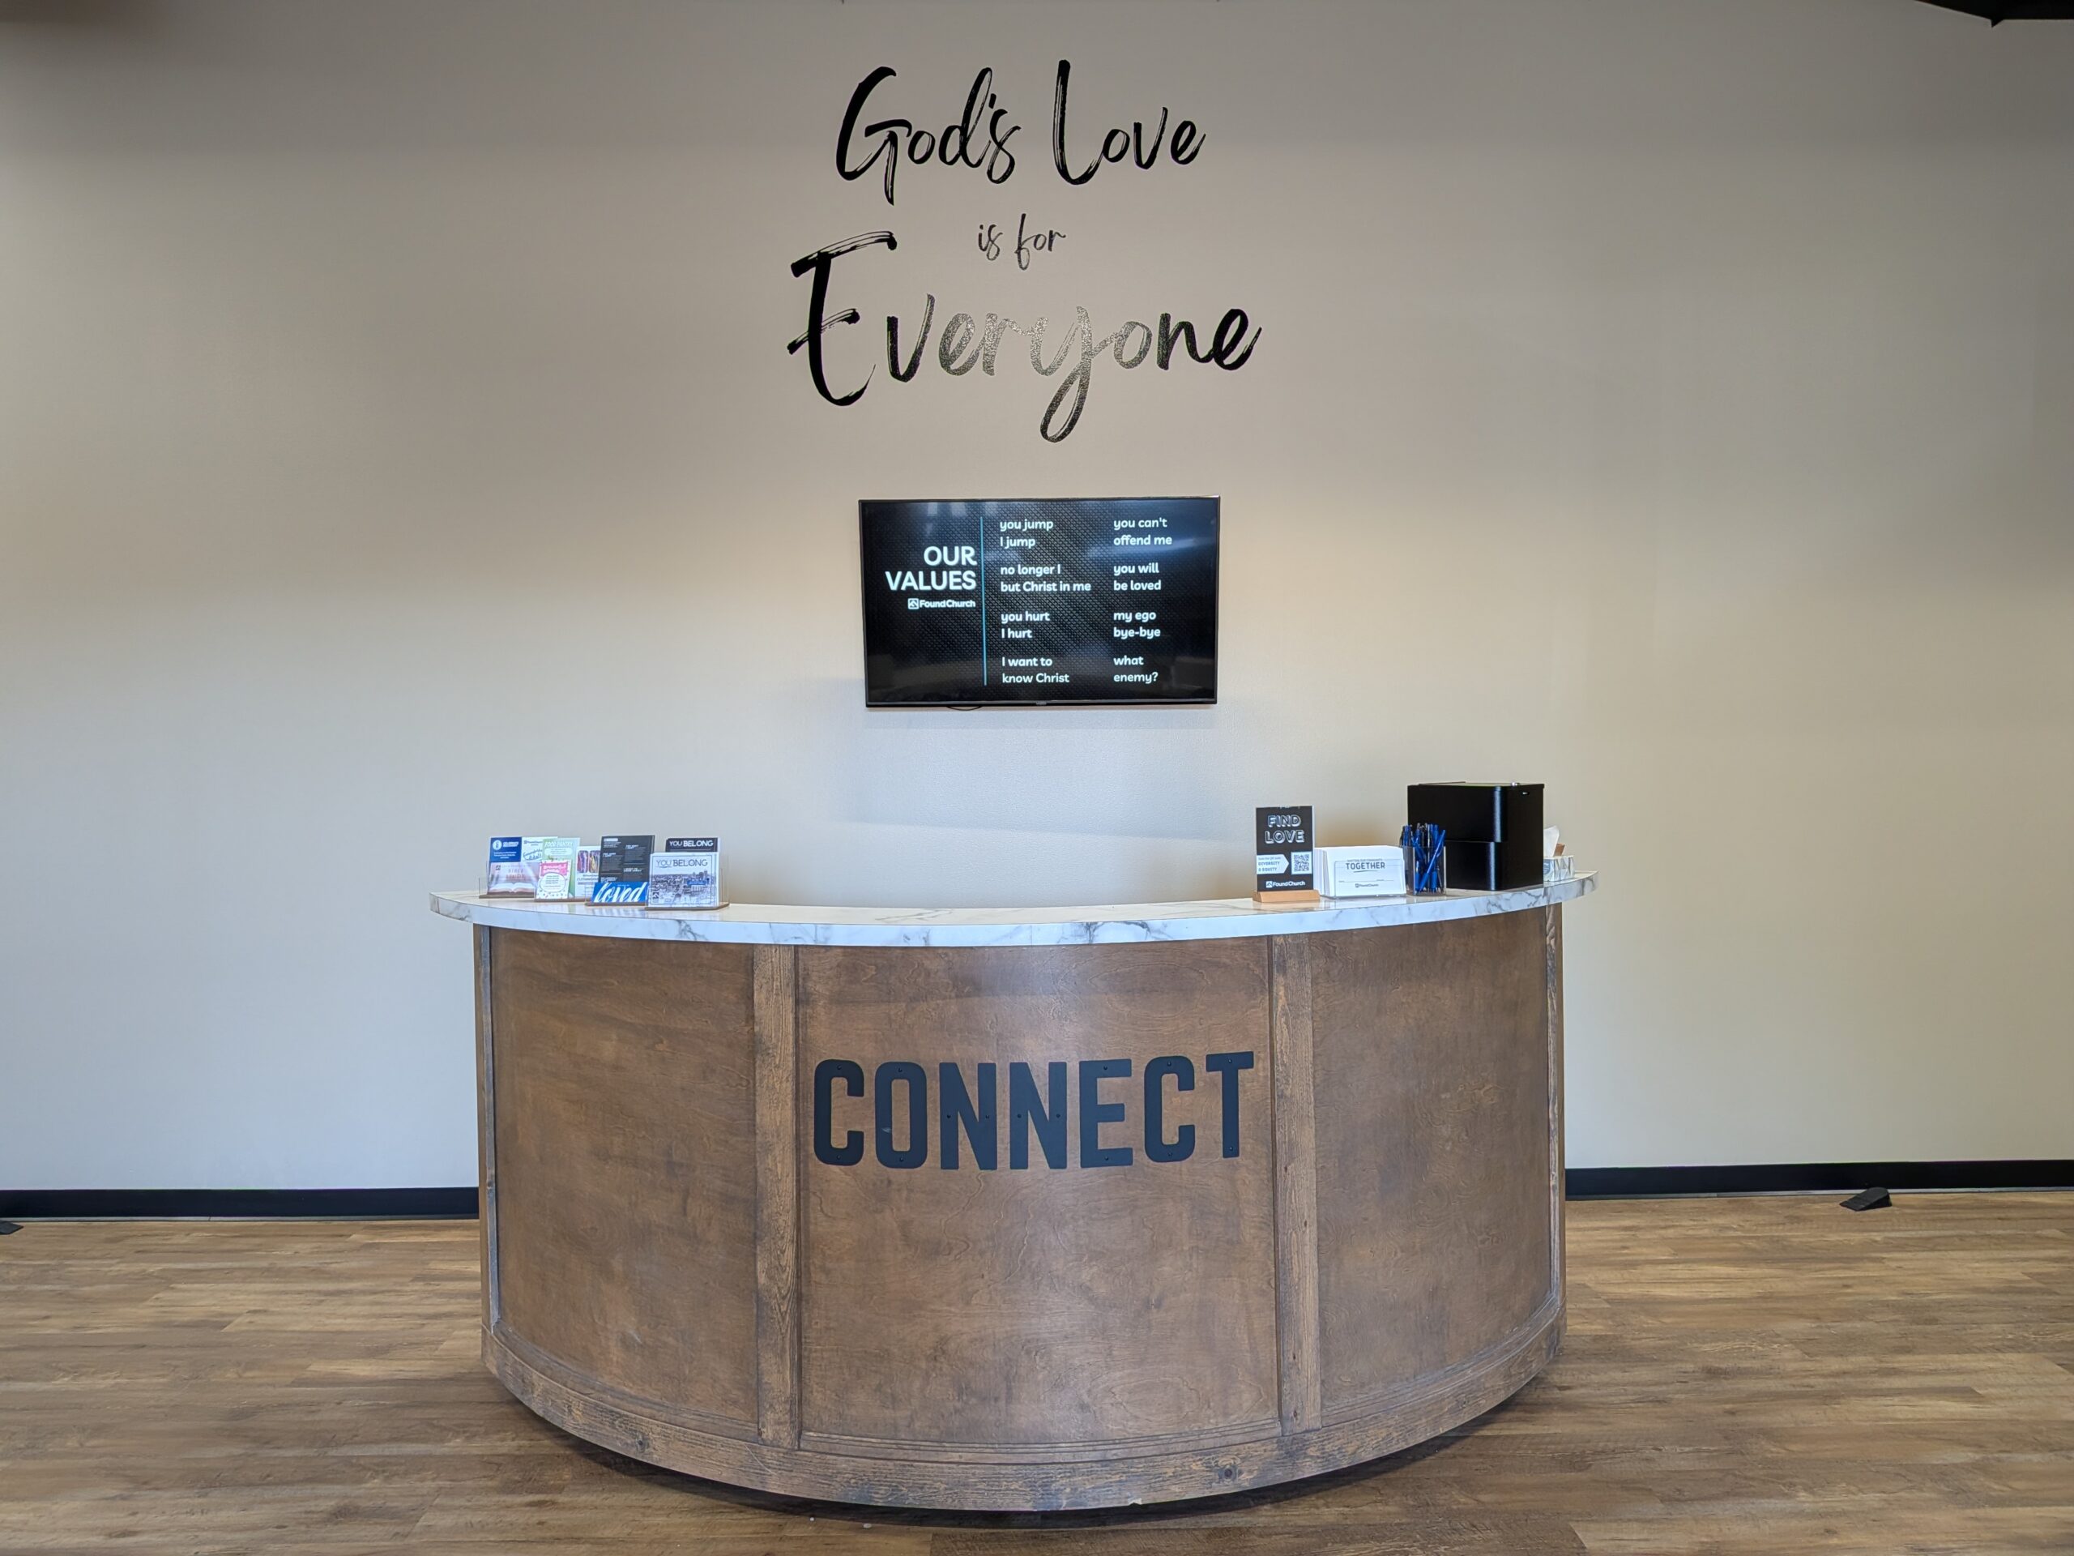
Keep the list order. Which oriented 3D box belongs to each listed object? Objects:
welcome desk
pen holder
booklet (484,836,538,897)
[{"bbox_3d":[-0.039,0.808,3.055,2.757,1.107,0.968,-1,1,0],"label":"welcome desk"},{"bbox_3d":[0.806,0.167,2.986,0.075,0.146,0.075,-1,1,2],"label":"pen holder"},{"bbox_3d":[-1.217,0.209,3.367,0.133,0.137,0.040,-1,-9,13],"label":"booklet"}]

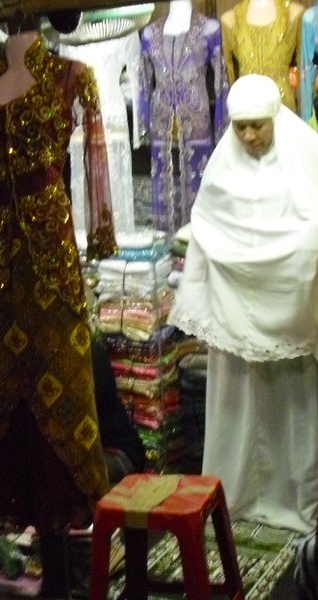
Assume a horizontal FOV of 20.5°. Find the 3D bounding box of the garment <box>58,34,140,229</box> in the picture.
[{"bbox_3d":[-0.293,-0.819,4.400,0.420,1.050,0.260,0,5,16],"label":"garment"}]

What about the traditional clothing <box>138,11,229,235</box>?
[{"bbox_3d":[0.119,-0.845,4.250,0.430,1.050,0.250,0,5,15],"label":"traditional clothing"}]

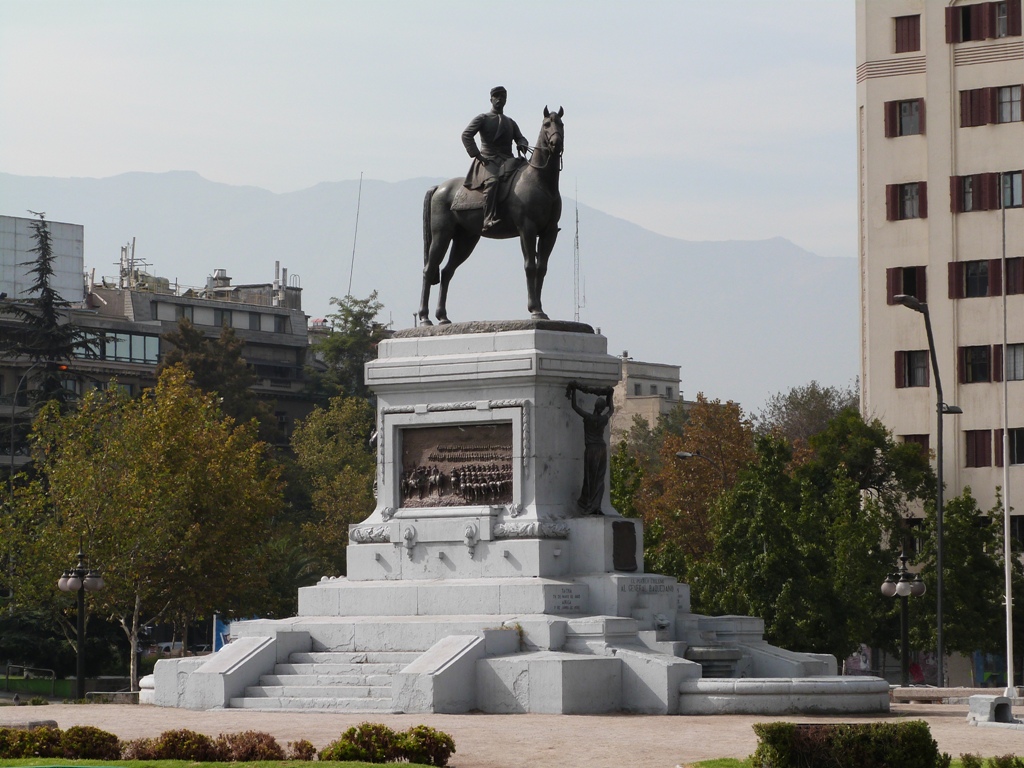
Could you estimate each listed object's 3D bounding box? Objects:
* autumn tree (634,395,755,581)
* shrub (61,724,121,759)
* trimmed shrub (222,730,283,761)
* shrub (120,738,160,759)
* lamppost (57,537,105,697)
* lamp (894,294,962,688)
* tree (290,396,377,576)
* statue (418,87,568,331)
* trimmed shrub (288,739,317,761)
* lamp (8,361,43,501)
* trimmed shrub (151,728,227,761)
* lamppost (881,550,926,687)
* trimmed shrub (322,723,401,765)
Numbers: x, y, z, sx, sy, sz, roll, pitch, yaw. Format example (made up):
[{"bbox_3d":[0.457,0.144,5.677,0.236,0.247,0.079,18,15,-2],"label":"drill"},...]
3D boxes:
[{"bbox_3d":[6.443,5.088,147.960,4.400,9.700,4.400,0,-3,0],"label":"autumn tree"},{"bbox_3d":[-5.274,4.486,53.300,0.750,0.460,0.650,0,-4,0],"label":"shrub"},{"bbox_3d":[-3.247,4.523,53.300,0.800,0.380,0.650,0,-4,0],"label":"trimmed shrub"},{"bbox_3d":[-4.661,4.561,53.300,0.470,0.310,0.450,0,-4,0],"label":"shrub"},{"bbox_3d":[-8.991,4.882,88.867,0.980,3.450,0.980,0,-3,0],"label":"lamppost"},{"bbox_3d":[11.733,3.226,120.000,1.950,11.500,0.400,0,-4,0],"label":"lamp"},{"bbox_3d":[-5.243,4.800,134.954,4.000,9.000,4.000,0,-3,0],"label":"tree"},{"bbox_3d":[-0.259,-2.966,70.238,3.200,3.900,1.300,-3,-4,39],"label":"statue"},{"bbox_3d":[-2.616,4.565,53.200,0.350,0.280,0.340,0,-4,0],"label":"trimmed shrub"},{"bbox_3d":[-16.492,4.851,145.000,1.400,11.300,0.350,0,-4,0],"label":"lamp"},{"bbox_3d":[-3.406,3.796,44.853,0.800,0.360,0.720,0,-3,0],"label":"trimmed shrub"},{"bbox_3d":[9.834,6.041,107.000,1.150,3.900,1.150,0,-4,0],"label":"lamppost"},{"bbox_3d":[-1.560,3.691,43.858,0.830,0.430,0.750,0,-3,0],"label":"trimmed shrub"}]

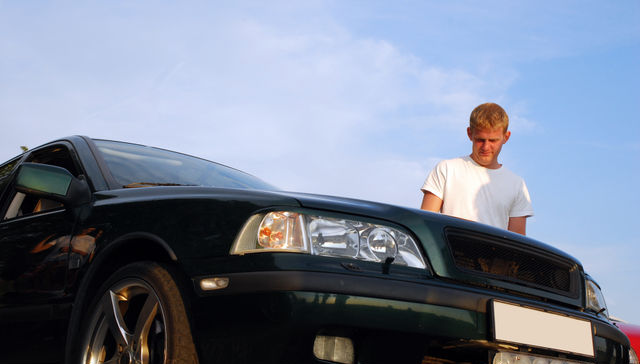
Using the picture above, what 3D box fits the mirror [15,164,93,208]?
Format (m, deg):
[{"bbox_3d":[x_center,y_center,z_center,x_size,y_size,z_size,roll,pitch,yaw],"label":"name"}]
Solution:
[{"bbox_3d":[-0.934,0.012,3.235,0.225,0.140,0.150,16,-21,-40],"label":"mirror"}]

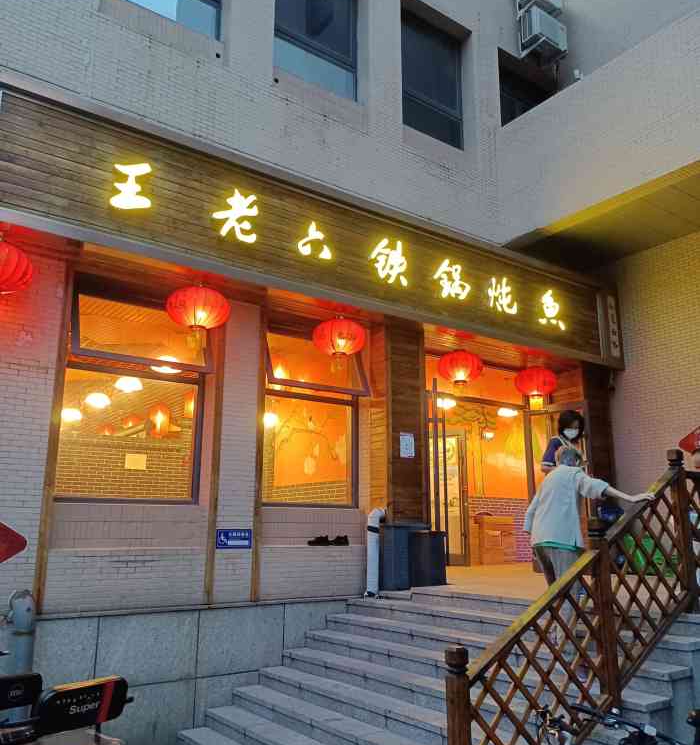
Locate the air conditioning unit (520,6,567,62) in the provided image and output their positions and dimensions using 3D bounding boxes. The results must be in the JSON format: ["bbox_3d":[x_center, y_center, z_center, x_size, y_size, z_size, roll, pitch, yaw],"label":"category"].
[{"bbox_3d":[3.364,-5.810,11.622,0.800,0.540,0.300,10,-17,-35],"label":"air conditioning unit"}]

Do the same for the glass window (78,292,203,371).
[{"bbox_3d":[-2.068,-0.411,6.805,1.380,0.800,0.080,10,-38,-35],"label":"glass window"}]

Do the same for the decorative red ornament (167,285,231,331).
[{"bbox_3d":[-1.506,-0.636,6.701,0.610,0.430,0.610,0,-14,0],"label":"decorative red ornament"}]

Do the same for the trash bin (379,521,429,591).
[{"bbox_3d":[0.692,2.311,8.517,0.500,0.810,0.420,10,-17,-35],"label":"trash bin"}]

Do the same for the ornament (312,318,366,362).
[{"bbox_3d":[-0.114,-0.364,7.675,0.600,0.420,0.600,0,-14,0],"label":"ornament"}]

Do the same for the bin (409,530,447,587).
[{"bbox_3d":[0.876,2.196,7.958,0.460,0.620,0.410,10,-17,-35],"label":"bin"}]

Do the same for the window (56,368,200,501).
[{"bbox_3d":[-2.155,0.618,6.703,1.430,1.310,0.090,10,-17,-35],"label":"window"}]

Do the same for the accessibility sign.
[{"bbox_3d":[-1.166,1.690,6.844,0.390,0.178,0.020,10,-17,-35],"label":"accessibility sign"}]

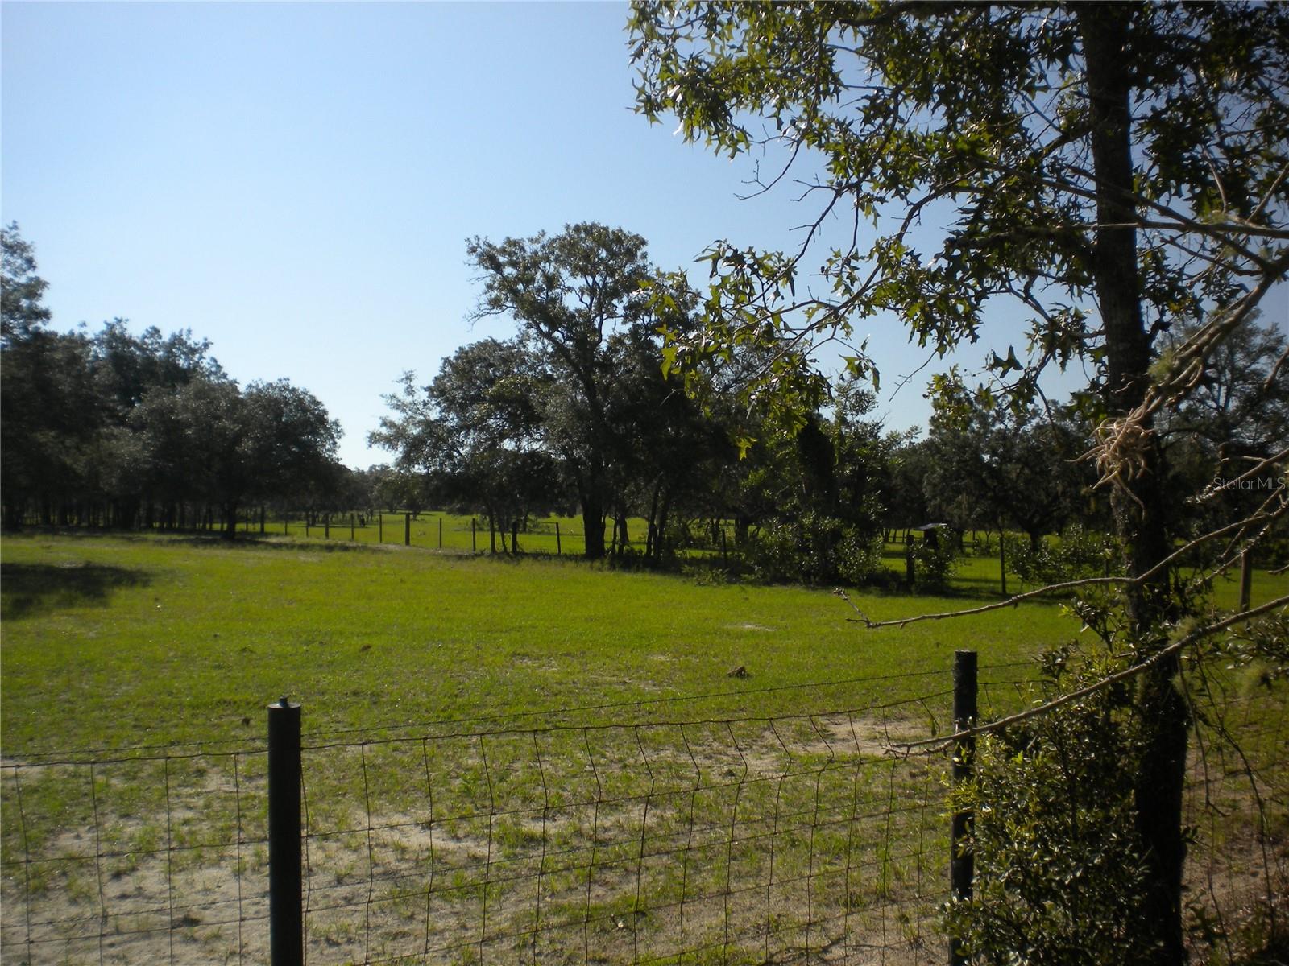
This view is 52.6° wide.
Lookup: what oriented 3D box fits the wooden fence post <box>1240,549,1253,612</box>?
[{"bbox_3d":[10.530,1.730,22.800,0.140,1.160,0.140,0,-1,0],"label":"wooden fence post"}]

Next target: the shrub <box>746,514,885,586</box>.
[{"bbox_3d":[4.050,1.560,30.800,3.250,1.650,2.500,0,-1,8],"label":"shrub"}]

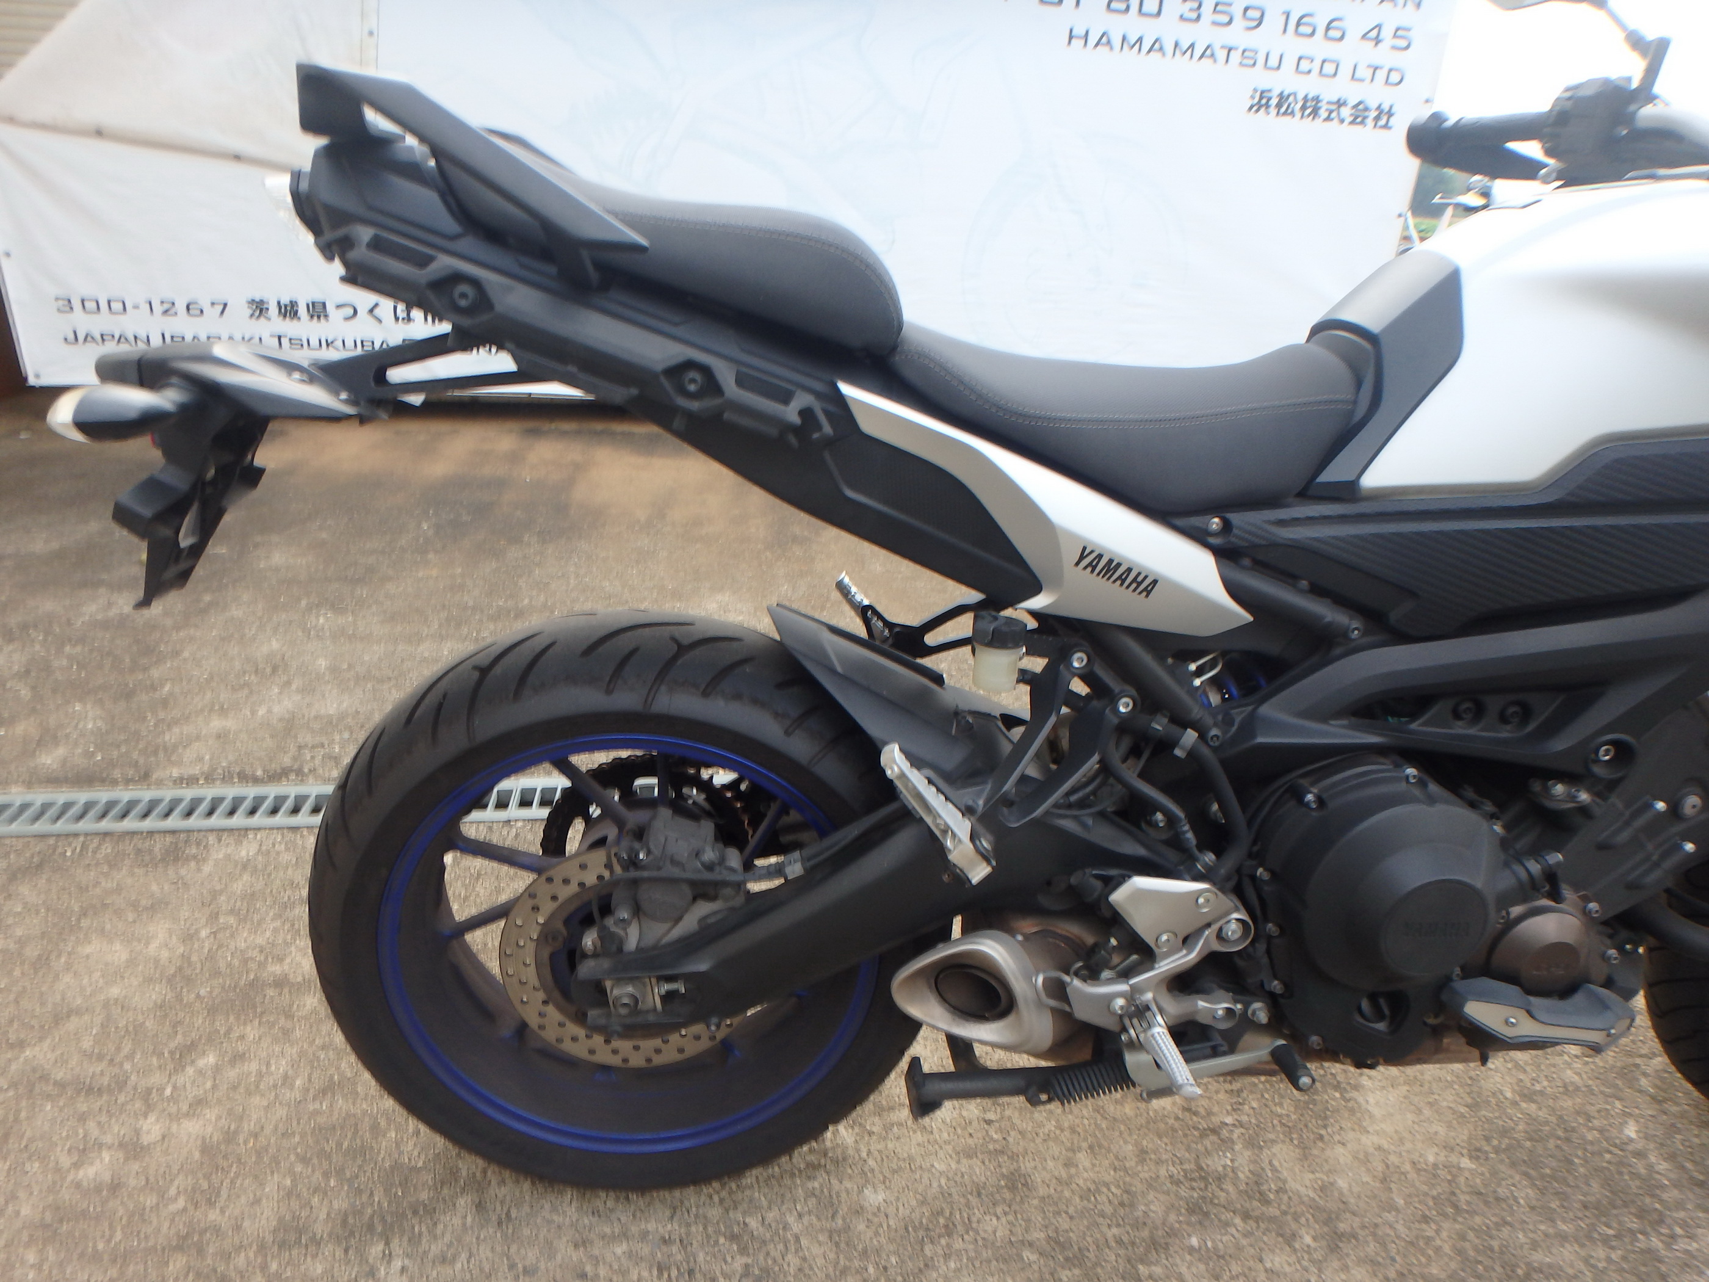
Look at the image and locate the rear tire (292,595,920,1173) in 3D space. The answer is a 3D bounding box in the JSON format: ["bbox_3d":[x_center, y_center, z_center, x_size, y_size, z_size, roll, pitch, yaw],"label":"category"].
[{"bbox_3d":[-0.216,0.278,1.062,0.630,0.630,0.182,2,18,-6],"label":"rear tire"}]

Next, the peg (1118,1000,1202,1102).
[{"bbox_3d":[0.257,0.336,0.867,0.036,0.034,0.110,2,18,-6],"label":"peg"}]

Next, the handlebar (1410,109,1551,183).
[{"bbox_3d":[0.740,-0.590,1.234,0.065,0.064,0.158,-3,20,-20],"label":"handlebar"}]

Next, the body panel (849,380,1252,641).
[{"bbox_3d":[0.155,-0.103,0.832,0.345,0.186,0.060,2,18,-6],"label":"body panel"}]

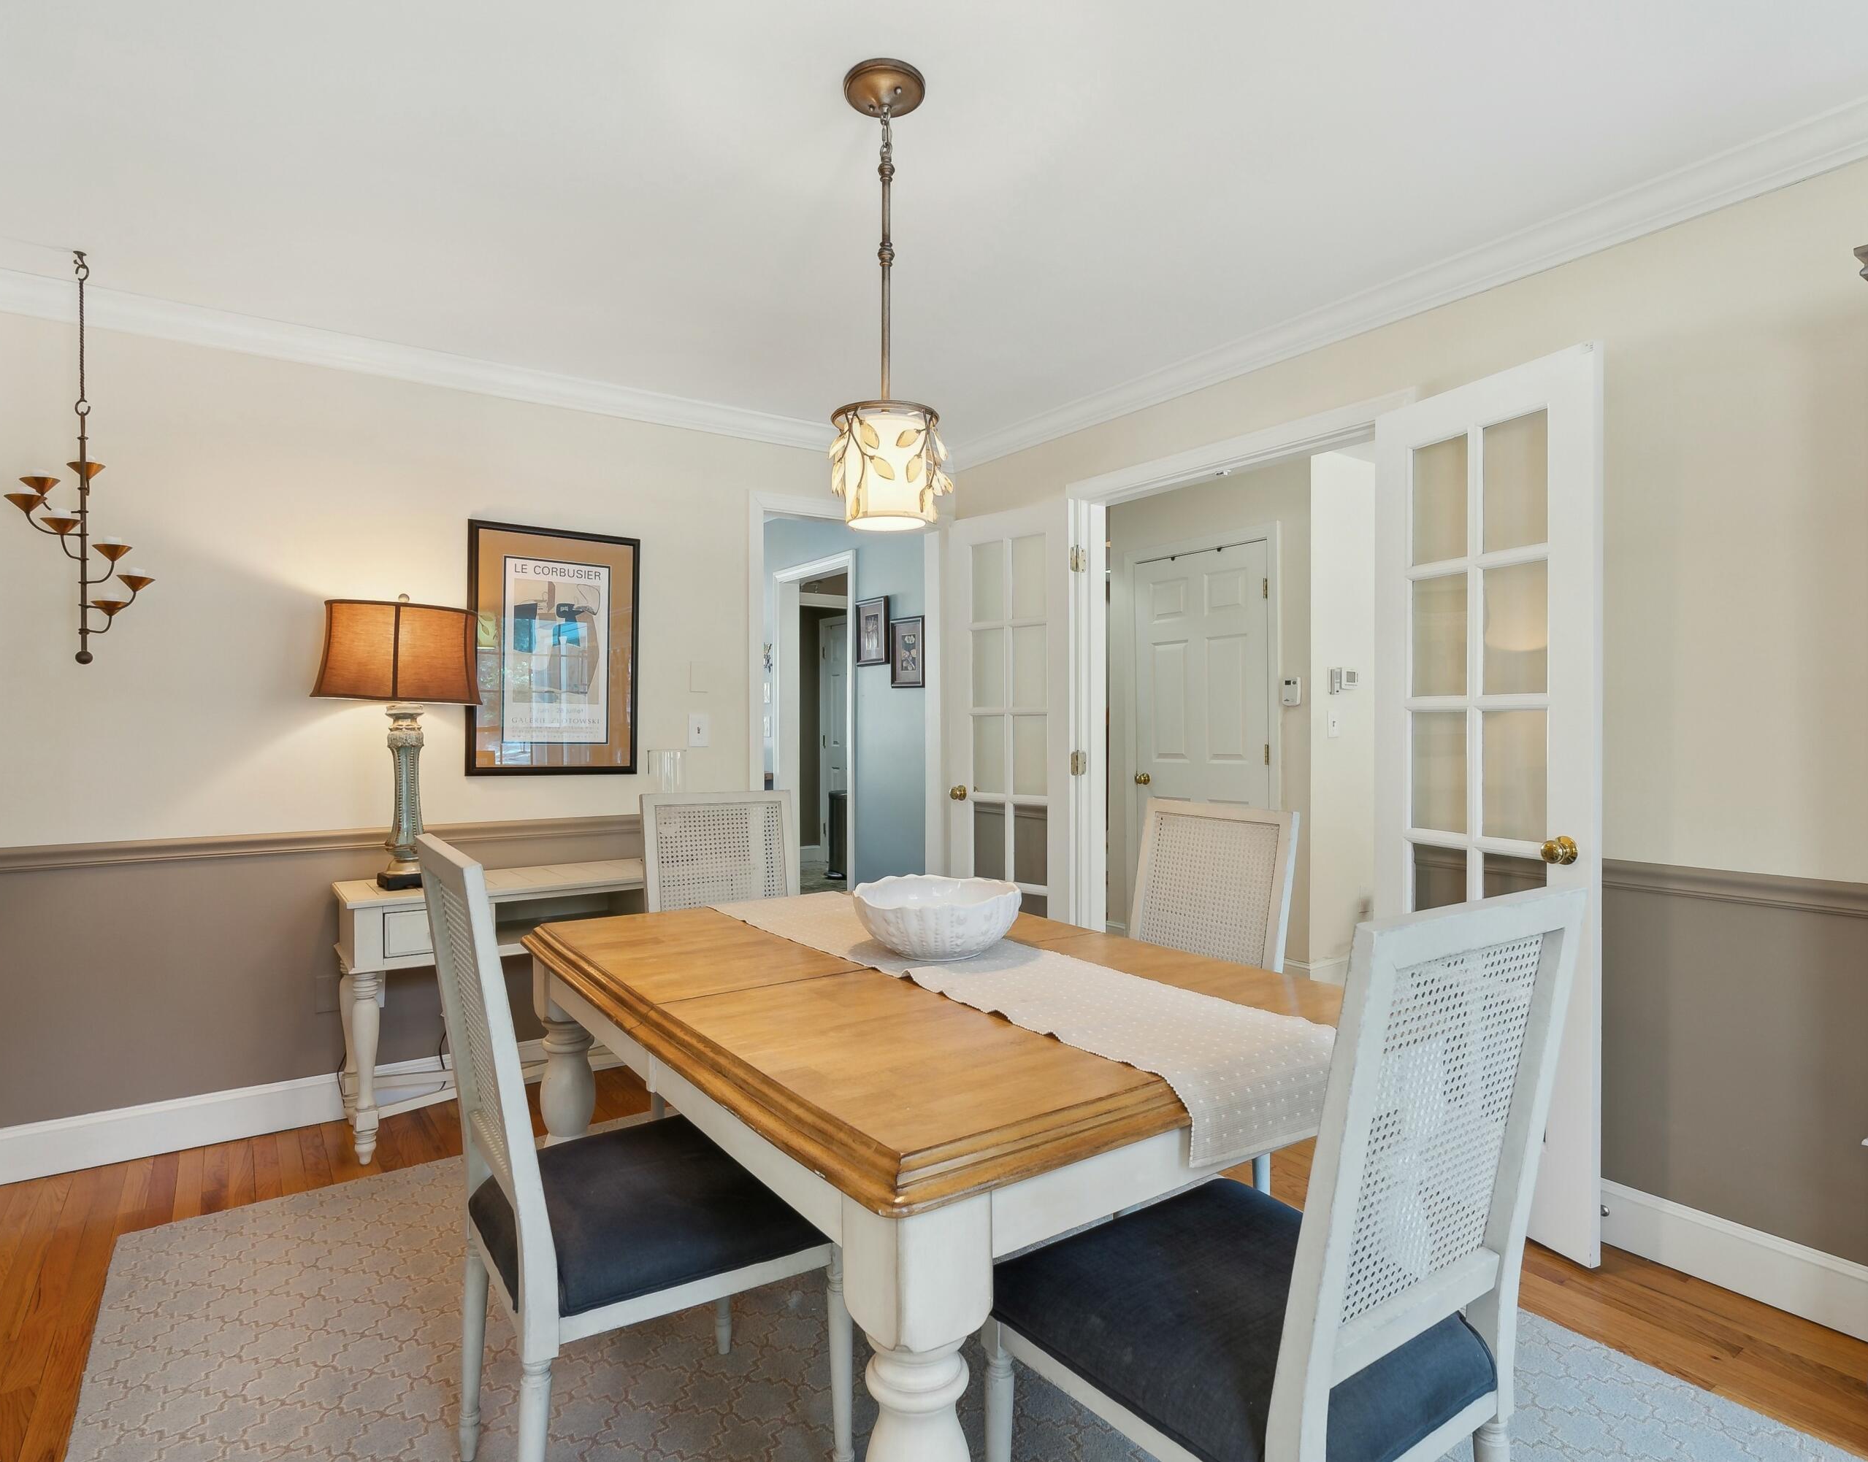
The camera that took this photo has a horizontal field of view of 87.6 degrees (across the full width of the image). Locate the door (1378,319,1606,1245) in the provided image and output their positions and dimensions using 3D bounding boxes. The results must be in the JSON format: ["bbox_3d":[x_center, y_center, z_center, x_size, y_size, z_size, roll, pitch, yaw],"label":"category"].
[{"bbox_3d":[1.347,0.165,2.416,0.040,2.035,0.595,0,1,-23],"label":"door"}]

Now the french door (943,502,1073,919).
[{"bbox_3d":[0.296,0.157,3.833,0.600,2.035,0.040,0,1,44],"label":"french door"}]

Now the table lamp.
[{"bbox_3d":[-1.580,0.034,2.902,0.430,0.865,0.270,-1,1,-35],"label":"table lamp"}]

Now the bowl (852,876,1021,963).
[{"bbox_3d":[0.007,0.379,1.954,0.330,0.125,0.330,0,0,0],"label":"bowl"}]

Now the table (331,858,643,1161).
[{"bbox_3d":[-1.205,0.830,3.128,1.190,0.735,0.445,-1,1,-35],"label":"table"}]

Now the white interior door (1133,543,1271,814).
[{"bbox_3d":[1.294,0.151,4.739,0.040,2.030,0.800,-1,1,-35],"label":"white interior door"}]

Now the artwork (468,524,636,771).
[{"bbox_3d":[-1.305,-0.269,3.376,0.575,0.850,0.025,1,0,-35],"label":"artwork"}]

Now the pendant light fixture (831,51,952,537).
[{"bbox_3d":[-0.089,-0.791,1.805,0.225,0.800,0.225,0,0,0],"label":"pendant light fixture"}]

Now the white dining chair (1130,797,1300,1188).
[{"bbox_3d":[0.436,0.681,2.113,0.560,1.020,0.490,0,1,-31],"label":"white dining chair"}]

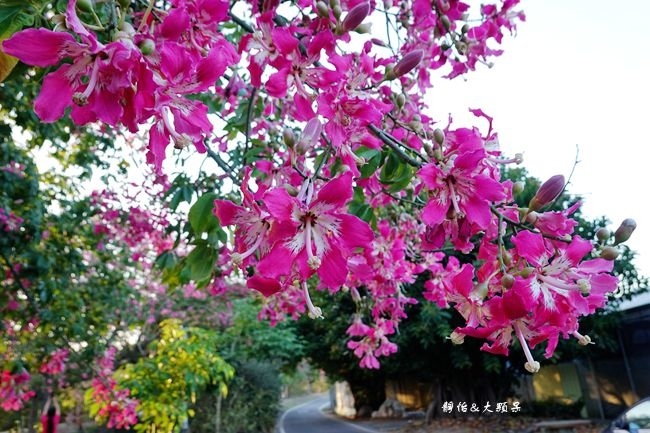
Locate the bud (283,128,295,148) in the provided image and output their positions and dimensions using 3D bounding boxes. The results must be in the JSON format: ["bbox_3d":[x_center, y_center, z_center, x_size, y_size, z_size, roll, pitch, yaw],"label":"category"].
[{"bbox_3d":[-0.059,-0.127,0.850,0.019,0.033,0.019,0,-17,0],"label":"bud"}]

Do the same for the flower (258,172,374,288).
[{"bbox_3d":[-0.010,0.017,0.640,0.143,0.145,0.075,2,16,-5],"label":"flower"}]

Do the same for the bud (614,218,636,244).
[{"bbox_3d":[0.396,0.020,0.690,0.020,0.042,0.020,37,-3,0],"label":"bud"}]

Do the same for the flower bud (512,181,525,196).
[{"bbox_3d":[0.288,-0.042,0.780,0.018,0.024,0.018,0,-17,0],"label":"flower bud"}]

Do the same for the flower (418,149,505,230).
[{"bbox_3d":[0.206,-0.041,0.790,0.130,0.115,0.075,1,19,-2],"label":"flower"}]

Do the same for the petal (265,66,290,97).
[{"bbox_3d":[-0.084,-0.235,0.920,0.046,0.055,0.022,5,7,-15],"label":"petal"}]

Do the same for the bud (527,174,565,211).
[{"bbox_3d":[0.292,-0.031,0.690,0.025,0.064,0.025,44,-3,0],"label":"bud"}]

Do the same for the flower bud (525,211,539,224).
[{"bbox_3d":[0.272,0.001,0.690,0.017,0.018,0.017,5,-18,-17],"label":"flower bud"}]

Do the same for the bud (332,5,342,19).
[{"bbox_3d":[0.021,-0.345,0.880,0.017,0.024,0.017,0,-17,0],"label":"bud"}]

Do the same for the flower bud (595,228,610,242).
[{"bbox_3d":[0.360,0.025,0.680,0.020,0.018,0.020,0,-17,0],"label":"flower bud"}]

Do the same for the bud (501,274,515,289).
[{"bbox_3d":[0.234,0.083,0.670,0.017,0.018,0.017,0,-17,0],"label":"bud"}]

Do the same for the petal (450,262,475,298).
[{"bbox_3d":[0.184,0.086,0.700,0.035,0.048,0.022,-11,-20,31],"label":"petal"}]

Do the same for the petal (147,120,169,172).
[{"bbox_3d":[-0.202,-0.084,0.630,0.027,0.064,0.025,7,-10,-24],"label":"petal"}]

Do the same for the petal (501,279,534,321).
[{"bbox_3d":[0.244,0.105,0.660,0.034,0.055,0.023,25,-12,-17],"label":"petal"}]

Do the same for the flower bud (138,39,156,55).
[{"bbox_3d":[-0.231,-0.221,0.680,0.022,0.020,0.022,0,-17,0],"label":"flower bud"}]

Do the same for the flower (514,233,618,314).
[{"bbox_3d":[0.310,0.071,0.680,0.125,0.112,0.075,14,0,-38],"label":"flower"}]

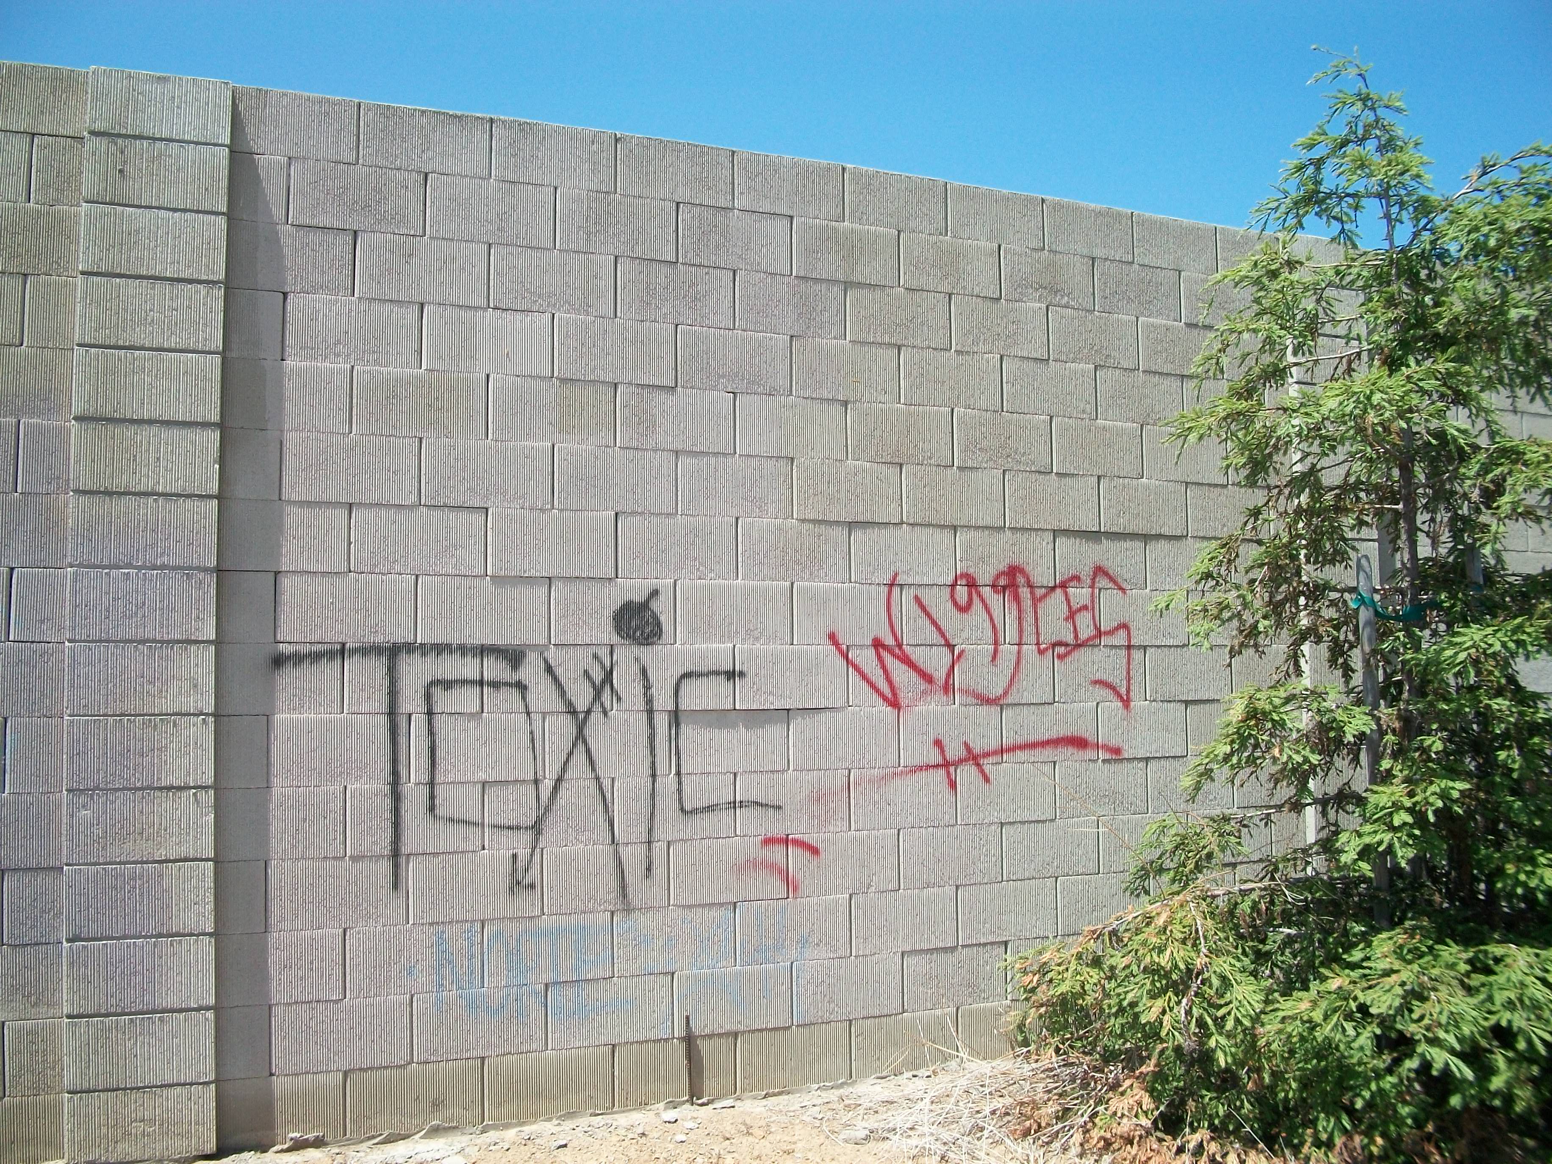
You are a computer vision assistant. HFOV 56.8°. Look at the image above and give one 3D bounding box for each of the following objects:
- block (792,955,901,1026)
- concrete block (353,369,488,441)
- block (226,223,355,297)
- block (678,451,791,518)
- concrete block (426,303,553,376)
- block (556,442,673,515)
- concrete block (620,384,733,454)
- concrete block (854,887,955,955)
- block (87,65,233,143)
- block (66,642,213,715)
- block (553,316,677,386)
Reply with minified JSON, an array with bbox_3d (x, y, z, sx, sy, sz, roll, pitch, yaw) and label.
[{"bbox_3d":[0.199,1.344,4.783,0.398,0.200,0.175,1,-4,-22],"label":"block"},{"bbox_3d":[-1.093,-0.527,4.349,0.400,0.197,0.170,1,-4,-23],"label":"concrete block"},{"bbox_3d":[-1.453,-0.933,4.253,0.385,0.196,0.180,1,-4,-23],"label":"block"},{"bbox_3d":[-0.164,-0.312,4.734,0.400,0.197,0.170,1,-4,-23],"label":"block"},{"bbox_3d":[-0.900,-0.729,4.426,0.395,0.197,0.180,1,-4,-22],"label":"concrete block"},{"bbox_3d":[-0.537,-0.318,4.539,0.395,0.195,0.175,1,-3,-24],"label":"block"},{"bbox_3d":[-0.346,-0.508,4.620,0.398,0.198,0.170,1,-4,-24],"label":"concrete block"},{"bbox_3d":[0.390,1.126,4.827,0.395,0.197,0.180,1,-4,-22],"label":"concrete block"},{"bbox_3d":[-1.754,-1.322,4.081,0.385,0.197,0.200,1,-4,-23],"label":"block"},{"bbox_3d":[-1.746,0.266,3.943,0.400,0.198,0.200,1,-4,-24],"label":"block"},{"bbox_3d":[-0.535,-0.722,4.625,0.397,0.196,0.180,1,-4,-23],"label":"block"}]

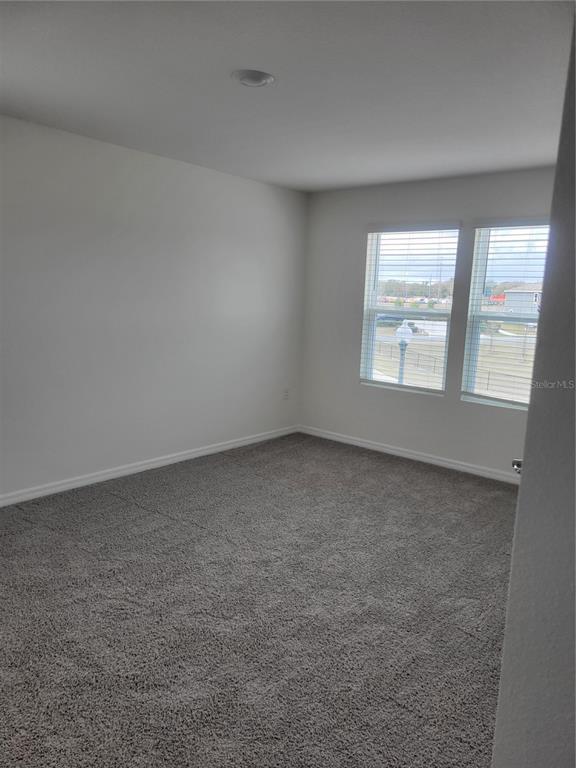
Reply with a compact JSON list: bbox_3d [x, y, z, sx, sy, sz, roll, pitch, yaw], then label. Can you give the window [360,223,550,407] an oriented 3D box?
[{"bbox_3d":[1.455,-0.604,4.866,1.889,1.475,0.100,10,12,40],"label":"window"}]

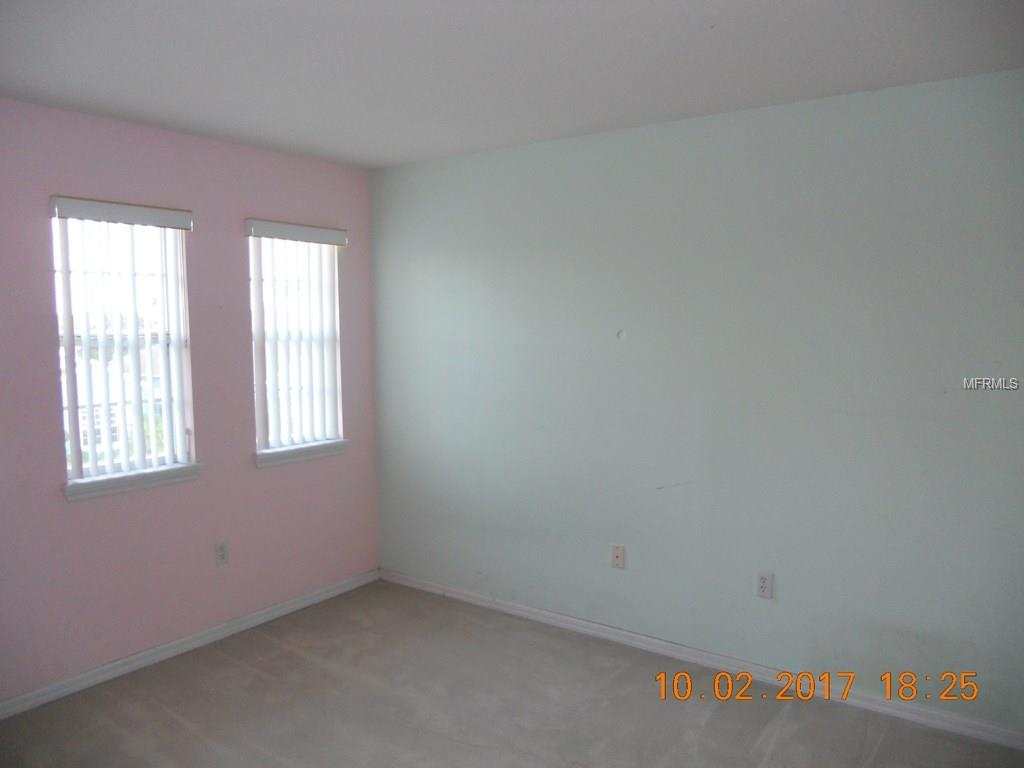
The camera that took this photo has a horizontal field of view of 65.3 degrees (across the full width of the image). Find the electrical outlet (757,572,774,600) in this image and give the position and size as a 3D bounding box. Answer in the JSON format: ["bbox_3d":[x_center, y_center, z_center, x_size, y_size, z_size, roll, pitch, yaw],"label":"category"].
[{"bbox_3d":[1.094,0.873,3.451,0.071,0.114,0.012,3,6,36],"label":"electrical outlet"}]

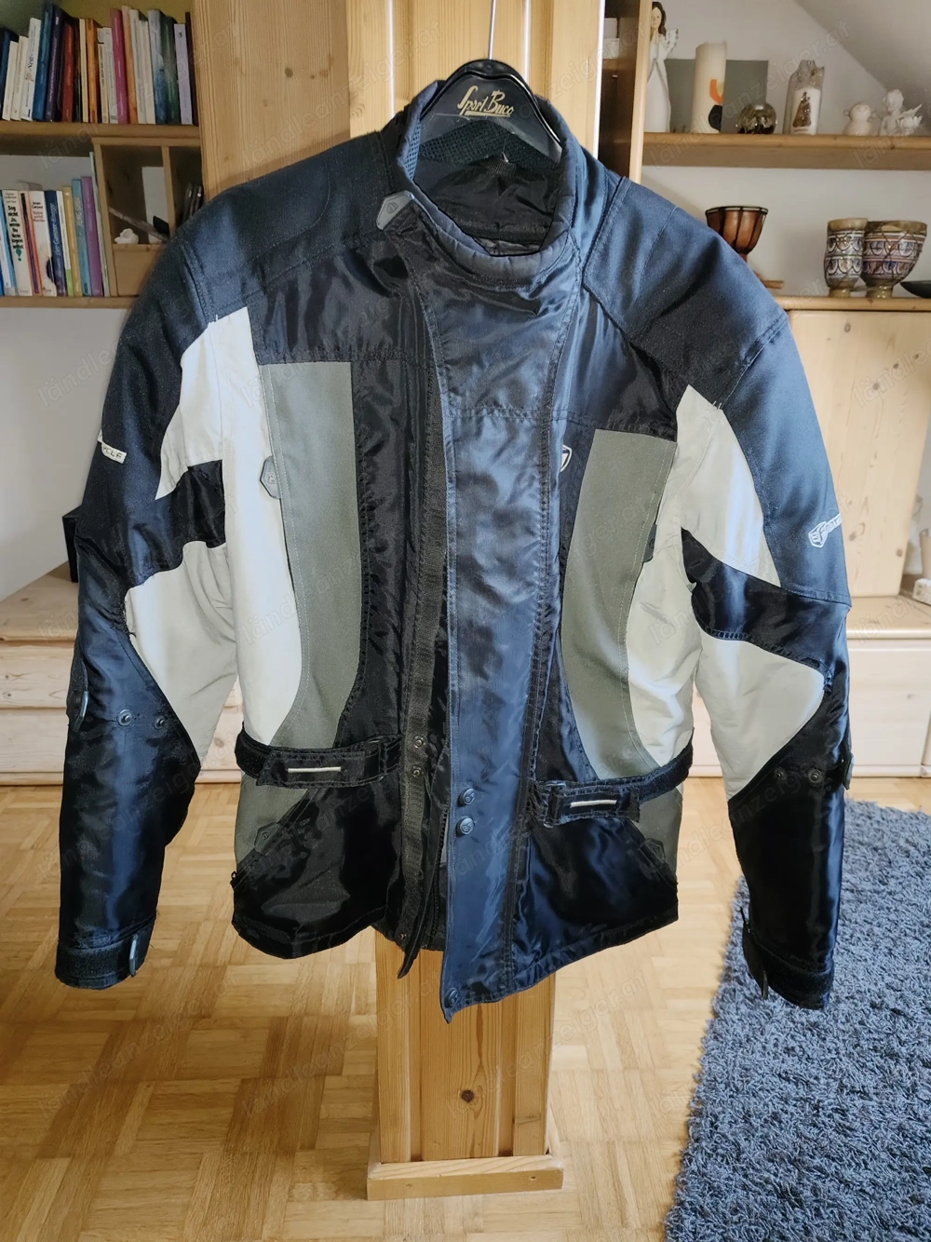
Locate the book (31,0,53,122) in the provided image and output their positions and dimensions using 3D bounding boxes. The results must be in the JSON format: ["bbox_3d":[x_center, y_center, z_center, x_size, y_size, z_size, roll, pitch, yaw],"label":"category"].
[{"bbox_3d":[-0.875,-1.175,1.848,0.023,0.218,0.145,13,17,-6],"label":"book"}]

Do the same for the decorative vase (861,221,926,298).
[{"bbox_3d":[0.999,-0.851,2.049,0.158,0.165,0.158,0,18,0],"label":"decorative vase"}]

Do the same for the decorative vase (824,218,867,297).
[{"bbox_3d":[0.962,-0.916,2.193,0.111,0.184,0.111,0,18,-1],"label":"decorative vase"}]

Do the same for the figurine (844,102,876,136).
[{"bbox_3d":[0.878,-1.110,1.921,0.068,0.080,0.062,5,19,12],"label":"figurine"}]

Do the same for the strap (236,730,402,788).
[{"bbox_3d":[-0.140,0.128,0.812,0.157,0.040,0.042,2,18,6],"label":"strap"}]

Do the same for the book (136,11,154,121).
[{"bbox_3d":[-0.691,-1.208,1.923,0.018,0.198,0.122,1,19,-2],"label":"book"}]

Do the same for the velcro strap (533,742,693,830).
[{"bbox_3d":[0.146,0.159,0.837,0.160,0.046,0.042,-12,20,-13],"label":"velcro strap"}]

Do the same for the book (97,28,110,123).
[{"bbox_3d":[-0.787,-1.197,1.919,0.013,0.179,0.115,3,19,-3],"label":"book"}]

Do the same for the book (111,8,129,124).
[{"bbox_3d":[-0.757,-1.232,1.951,0.025,0.217,0.140,2,18,-2],"label":"book"}]

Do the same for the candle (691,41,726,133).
[{"bbox_3d":[0.568,-1.226,2.013,0.069,0.198,0.069,0,19,-2],"label":"candle"}]

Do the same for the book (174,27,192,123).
[{"bbox_3d":[-0.614,-1.204,1.927,0.024,0.190,0.122,1,19,-2],"label":"book"}]

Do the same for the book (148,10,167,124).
[{"bbox_3d":[-0.675,-1.232,1.953,0.024,0.216,0.140,1,18,-2],"label":"book"}]

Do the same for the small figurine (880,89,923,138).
[{"bbox_3d":[1.034,-1.190,2.041,0.075,0.120,0.060,17,25,40],"label":"small figurine"}]

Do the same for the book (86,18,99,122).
[{"bbox_3d":[-0.818,-1.222,1.945,0.019,0.200,0.125,5,18,-3],"label":"book"}]

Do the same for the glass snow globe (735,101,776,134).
[{"bbox_3d":[0.690,-1.175,2.034,0.085,0.089,0.085,0,19,-2],"label":"glass snow globe"}]

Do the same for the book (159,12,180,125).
[{"bbox_3d":[-0.646,-1.228,1.955,0.028,0.210,0.140,2,18,-2],"label":"book"}]

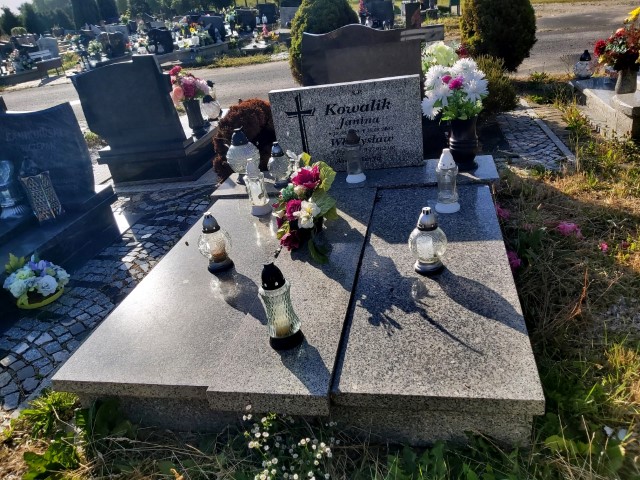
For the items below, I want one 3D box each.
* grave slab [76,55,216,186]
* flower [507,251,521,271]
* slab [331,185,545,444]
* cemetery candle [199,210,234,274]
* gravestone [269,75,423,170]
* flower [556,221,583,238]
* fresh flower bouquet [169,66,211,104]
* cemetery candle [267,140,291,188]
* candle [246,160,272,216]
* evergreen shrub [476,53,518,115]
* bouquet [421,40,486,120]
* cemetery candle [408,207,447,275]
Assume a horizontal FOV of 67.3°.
[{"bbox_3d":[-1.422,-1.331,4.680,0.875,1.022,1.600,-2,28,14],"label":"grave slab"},{"bbox_3d":[0.815,0.087,2.040,0.073,0.083,0.073,-2,29,14],"label":"flower"},{"bbox_3d":[0.467,0.158,1.984,0.576,0.192,1.456,-2,29,14],"label":"slab"},{"bbox_3d":[-0.467,0.005,2.127,0.143,0.262,0.143,-2,28,14],"label":"cemetery candle"},{"bbox_3d":[0.164,-0.678,2.906,0.885,0.493,0.072,-2,23,14],"label":"gravestone"},{"bbox_3d":[1.203,-0.048,2.323,0.115,0.075,0.100,-2,28,14],"label":"flower"},{"bbox_3d":[-1.082,-1.280,3.971,0.333,0.281,0.312,-2,29,14],"label":"fresh flower bouquet"},{"bbox_3d":[-0.243,-0.450,2.844,0.128,0.268,0.128,-2,28,14],"label":"cemetery candle"},{"bbox_3d":[-0.341,-0.287,2.610,0.113,0.294,0.113,-2,28,14],"label":"candle"},{"bbox_3d":[1.455,-1.297,4.083,0.406,0.489,0.406,-2,29,14],"label":"evergreen shrub"},{"bbox_3d":[0.714,-0.822,2.541,0.330,0.360,0.310,-2,28,14],"label":"bouquet"},{"bbox_3d":[0.408,0.000,1.823,0.139,0.250,0.139,-2,29,14],"label":"cemetery candle"}]

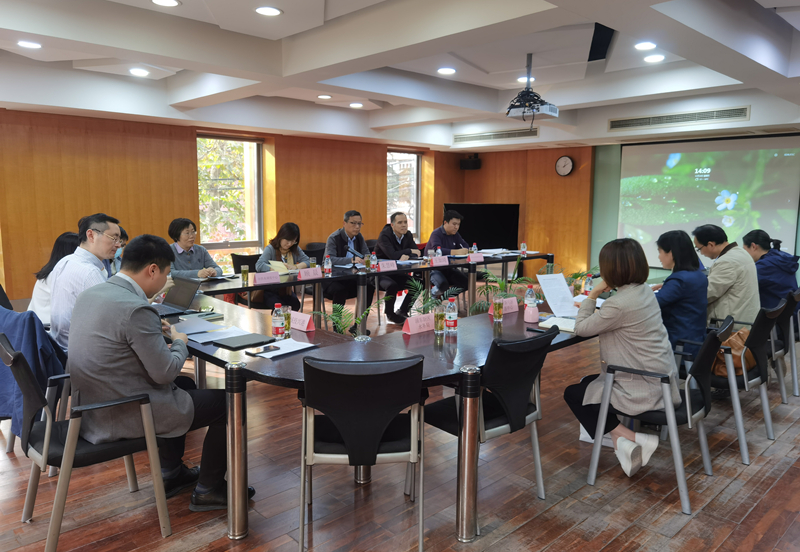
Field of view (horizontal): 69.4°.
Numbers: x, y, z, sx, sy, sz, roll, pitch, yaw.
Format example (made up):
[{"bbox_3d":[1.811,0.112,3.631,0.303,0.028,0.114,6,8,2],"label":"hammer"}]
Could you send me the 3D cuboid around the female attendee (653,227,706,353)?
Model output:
[{"bbox_3d":[1.757,0.342,3.814,0.500,1.280,0.700,-7,11,-43],"label":"female attendee"}]

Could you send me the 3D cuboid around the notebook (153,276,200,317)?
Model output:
[{"bbox_3d":[-1.507,0.130,3.674,0.330,0.190,0.355,-7,10,-42],"label":"notebook"}]

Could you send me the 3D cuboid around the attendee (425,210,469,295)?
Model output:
[{"bbox_3d":[0.655,-0.199,7.658,0.740,1.330,0.590,6,10,37],"label":"attendee"}]

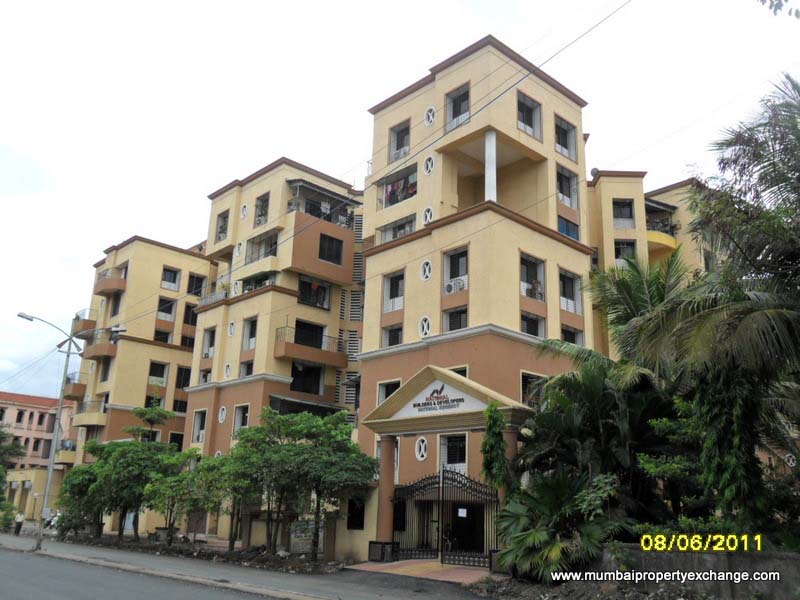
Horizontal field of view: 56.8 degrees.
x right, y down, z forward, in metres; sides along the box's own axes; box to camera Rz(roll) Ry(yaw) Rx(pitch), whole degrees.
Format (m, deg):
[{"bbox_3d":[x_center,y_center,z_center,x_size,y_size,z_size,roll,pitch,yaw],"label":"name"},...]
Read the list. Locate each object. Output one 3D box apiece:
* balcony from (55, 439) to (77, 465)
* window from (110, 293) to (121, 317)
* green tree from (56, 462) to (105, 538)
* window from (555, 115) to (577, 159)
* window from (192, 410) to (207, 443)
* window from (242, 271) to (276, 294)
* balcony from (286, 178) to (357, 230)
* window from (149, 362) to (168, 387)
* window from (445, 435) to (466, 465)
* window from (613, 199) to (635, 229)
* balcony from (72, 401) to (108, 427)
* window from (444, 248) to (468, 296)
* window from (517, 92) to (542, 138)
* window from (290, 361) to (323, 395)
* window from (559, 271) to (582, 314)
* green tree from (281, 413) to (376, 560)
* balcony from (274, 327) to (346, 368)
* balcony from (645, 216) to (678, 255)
[{"bbox_3d":[-29.427,13.383,64.713,1.200,2.100,2.500,18,-24,-40],"label":"balcony"},{"bbox_3d":[-25.463,0.444,66.748,0.300,1.950,1.600,17,-22,-40],"label":"window"},{"bbox_3d":[-20.977,13.139,48.592,2.923,4.823,2.923,8,-18,-21],"label":"green tree"},{"bbox_3d":[9.149,-8.916,41.244,1.950,2.300,0.300,18,-24,-40],"label":"window"},{"bbox_3d":[-13.021,8.348,48.663,0.350,2.106,1.426,16,-22,-40],"label":"window"},{"bbox_3d":[-9.365,-1.213,49.985,0.300,1.150,3.700,18,-24,-40],"label":"window"},{"bbox_3d":[-5.479,-6.251,51.085,5.050,2.800,1.900,17,-22,-40],"label":"balcony"},{"bbox_3d":[-21.253,6.526,65.189,1.770,2.080,0.300,17,-22,-40],"label":"window"},{"bbox_3d":[2.519,6.582,32.440,0.250,1.260,1.334,16,-22,-40],"label":"window"},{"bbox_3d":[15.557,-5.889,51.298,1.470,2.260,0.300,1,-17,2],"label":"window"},{"bbox_3d":[-26.222,9.737,62.419,1.200,2.050,4.400,18,-24,-40],"label":"balcony"},{"bbox_3d":[2.823,-1.434,36.122,0.300,2.300,1.700,18,-24,-40],"label":"window"},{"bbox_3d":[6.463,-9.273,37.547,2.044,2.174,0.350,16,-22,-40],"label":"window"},{"bbox_3d":[-6.223,5.255,49.315,2.490,1.950,0.300,17,-22,-40],"label":"window"},{"bbox_3d":[8.776,-0.386,38.256,1.930,2.120,0.300,17,-22,-40],"label":"window"},{"bbox_3d":[-2.796,7.161,30.445,3.746,6.748,3.559,4,-18,-5],"label":"green tree"},{"bbox_3d":[-5.848,3.357,49.674,5.100,2.000,1.150,17,-23,-40],"label":"balcony"},{"bbox_3d":[17.849,-4.296,51.001,3.000,1.800,1.400,12,-19,-29],"label":"balcony"}]

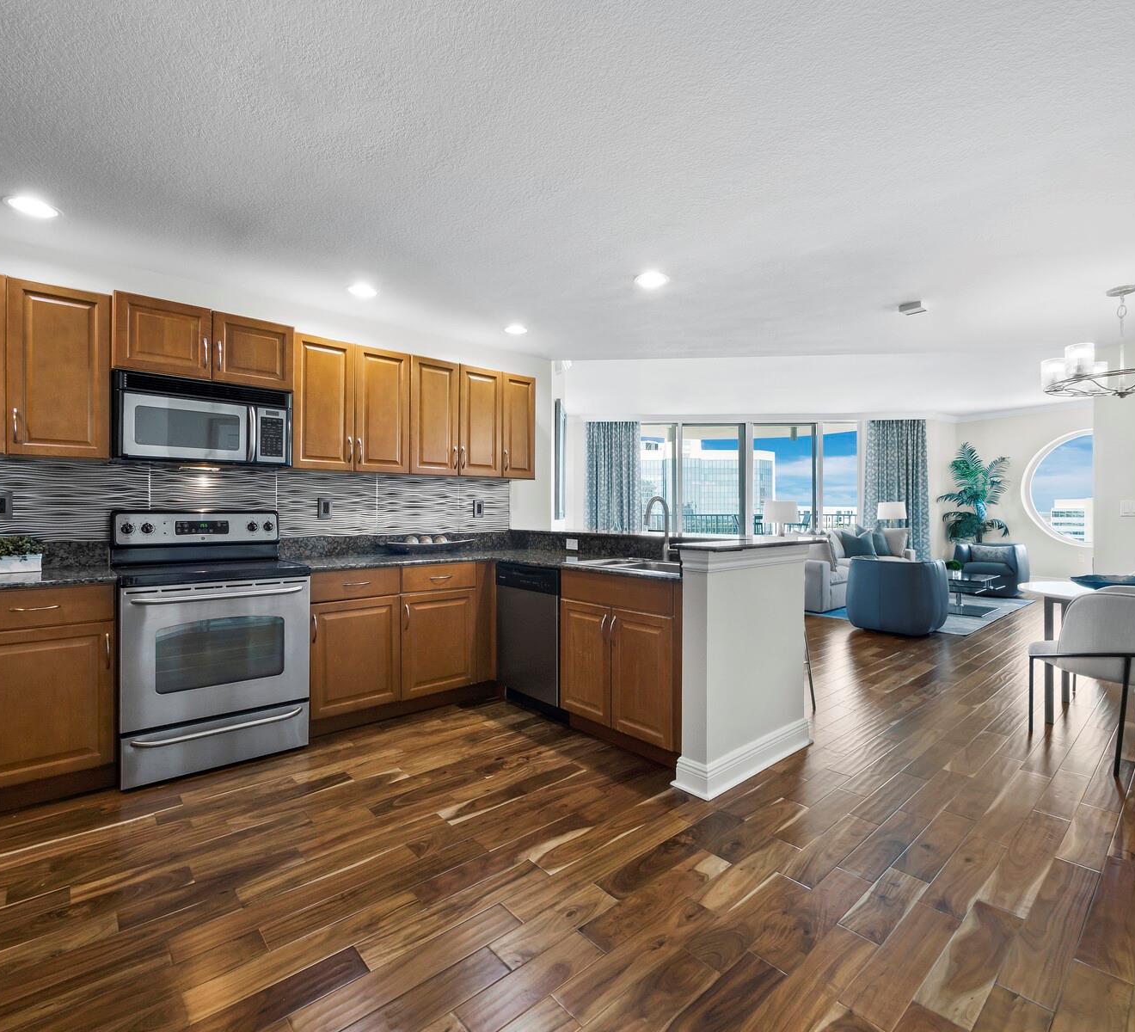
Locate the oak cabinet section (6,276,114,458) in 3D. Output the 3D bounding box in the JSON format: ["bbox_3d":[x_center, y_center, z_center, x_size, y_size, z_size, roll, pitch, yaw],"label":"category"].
[{"bbox_3d":[-2.361,-0.645,2.607,0.343,0.754,0.330,0,0,-39],"label":"oak cabinet section"}]

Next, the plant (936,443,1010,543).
[{"bbox_3d":[7.080,-0.040,9.720,0.980,2.400,1.080,0,0,-40],"label":"plant"}]

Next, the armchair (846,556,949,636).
[{"bbox_3d":[3.457,0.809,5.799,0.810,0.725,0.790,0,0,-39],"label":"armchair"}]

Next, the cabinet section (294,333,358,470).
[{"bbox_3d":[-1.493,-0.644,3.311,0.339,0.754,0.330,0,0,-39],"label":"cabinet section"}]

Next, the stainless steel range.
[{"bbox_3d":[-1.805,0.583,2.843,0.757,1.205,0.700,0,0,-40],"label":"stainless steel range"}]

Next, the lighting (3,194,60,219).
[{"bbox_3d":[-2.202,-1.271,2.291,0.185,0.030,0.185,0,0,-39],"label":"lighting"}]

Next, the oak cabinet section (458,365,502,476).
[{"bbox_3d":[-0.690,-0.642,3.963,0.337,0.754,0.330,0,0,-39],"label":"oak cabinet section"}]

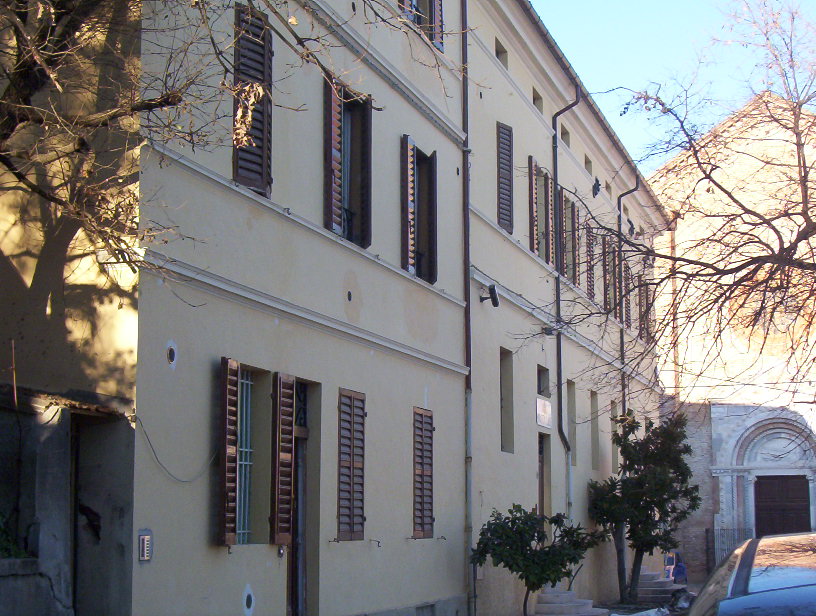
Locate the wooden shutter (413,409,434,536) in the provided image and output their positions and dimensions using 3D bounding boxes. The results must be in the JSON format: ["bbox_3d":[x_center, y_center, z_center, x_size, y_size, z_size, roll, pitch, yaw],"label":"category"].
[{"bbox_3d":[0.197,2.067,18.885,0.055,1.602,0.861,-2,-8,17],"label":"wooden shutter"}]

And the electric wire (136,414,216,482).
[{"bbox_3d":[-1.848,1.163,12.289,0.050,0.490,1.504,-2,-8,17],"label":"electric wire"}]

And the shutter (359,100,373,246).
[{"bbox_3d":[-0.468,-1.500,16.965,0.055,1.690,0.425,1,-8,-10],"label":"shutter"}]

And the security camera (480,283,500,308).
[{"bbox_3d":[1.214,-0.168,22.111,0.250,0.180,0.360,-2,-35,13],"label":"security camera"}]

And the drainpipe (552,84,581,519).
[{"bbox_3d":[2.927,0.505,27.326,0.520,9.390,0.110,-2,-8,17],"label":"drainpipe"}]

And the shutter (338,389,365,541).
[{"bbox_3d":[-0.603,1.698,16.335,0.055,1.613,0.861,-2,-8,17],"label":"shutter"}]

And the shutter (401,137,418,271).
[{"bbox_3d":[0.019,-1.250,18.610,0.055,1.679,0.425,-2,-8,17],"label":"shutter"}]

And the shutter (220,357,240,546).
[{"bbox_3d":[-1.538,1.243,13.088,0.055,1.602,0.425,-1,-8,7],"label":"shutter"}]

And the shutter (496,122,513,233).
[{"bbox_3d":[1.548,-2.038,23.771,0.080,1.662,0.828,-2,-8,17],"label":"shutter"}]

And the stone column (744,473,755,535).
[{"bbox_3d":[9.108,5.813,40.253,0.260,2.725,0.260,-2,-8,17],"label":"stone column"}]

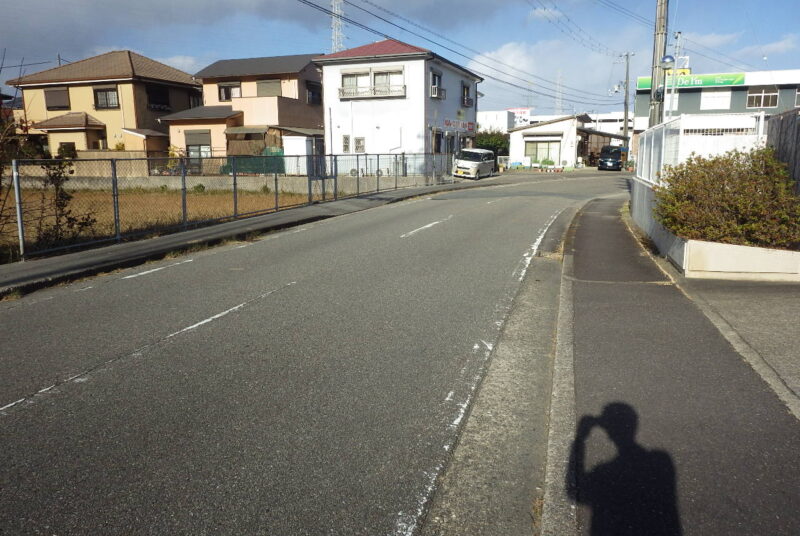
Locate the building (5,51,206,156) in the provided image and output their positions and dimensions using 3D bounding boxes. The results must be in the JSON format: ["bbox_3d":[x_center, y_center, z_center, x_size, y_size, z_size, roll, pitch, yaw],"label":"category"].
[{"bbox_3d":[-19.927,-11.115,41.279,10.300,8.430,10.000,4,12,20],"label":"building"}]

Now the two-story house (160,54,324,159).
[{"bbox_3d":[-9.289,-9.934,37.698,9.000,7.440,8.200,4,12,20],"label":"two-story house"}]

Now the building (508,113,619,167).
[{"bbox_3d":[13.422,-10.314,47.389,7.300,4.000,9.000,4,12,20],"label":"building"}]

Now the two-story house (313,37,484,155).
[{"bbox_3d":[0.425,-9.970,36.879,6.800,7.930,11.600,4,12,20],"label":"two-story house"}]

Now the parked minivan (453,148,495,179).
[{"bbox_3d":[4.330,-6.076,33.664,1.480,1.670,3.400,6,13,25],"label":"parked minivan"}]

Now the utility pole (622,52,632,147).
[{"bbox_3d":[18.144,-12.686,46.406,0.360,9.080,0.360,4,12,20],"label":"utility pole"}]

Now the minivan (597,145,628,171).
[{"bbox_3d":[15.788,-8.238,43.327,1.720,1.780,4.500,4,12,21],"label":"minivan"}]

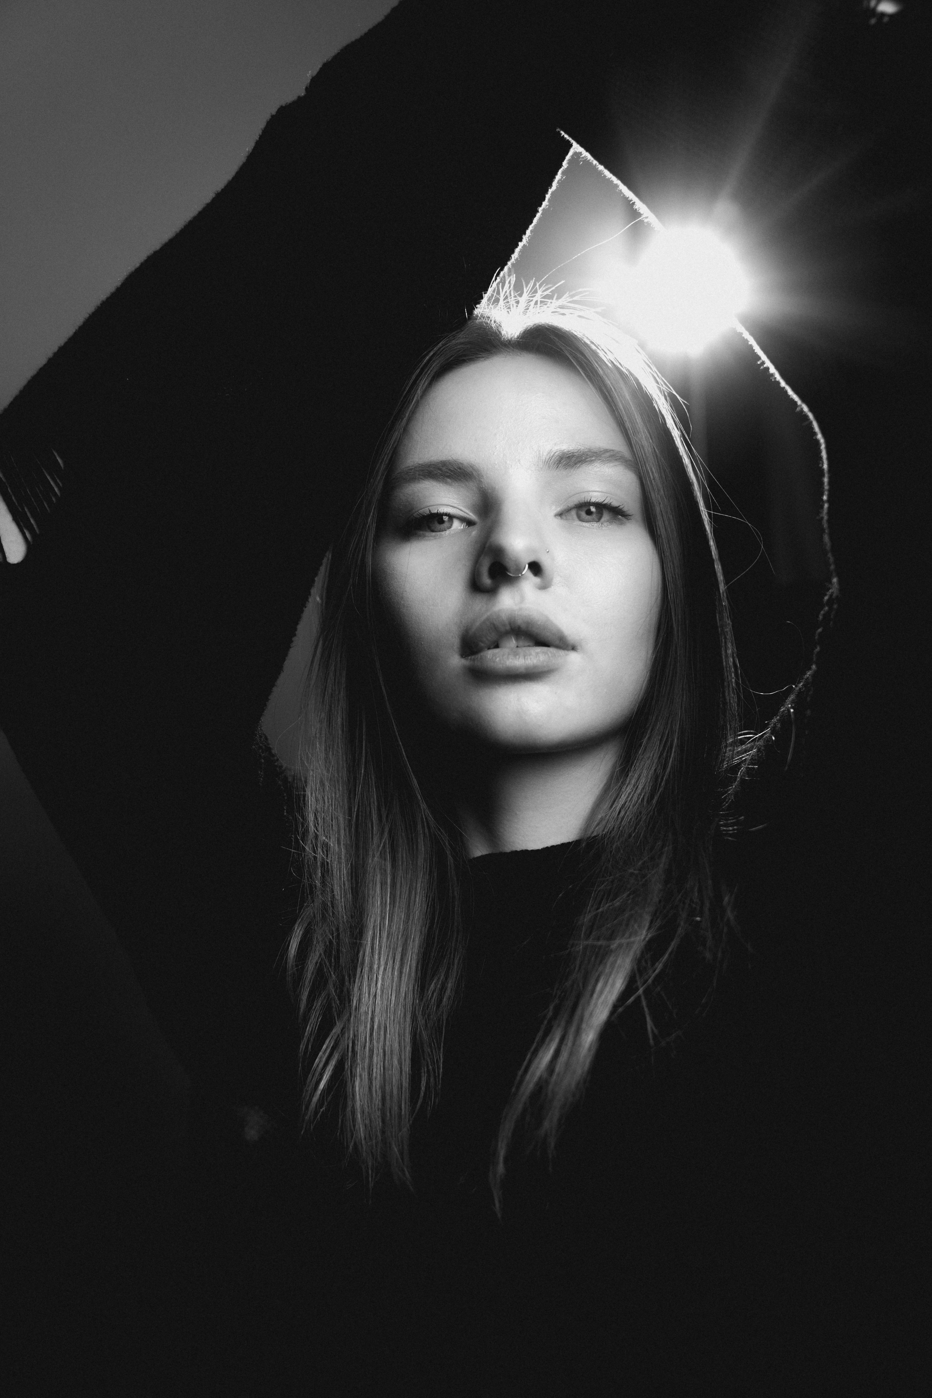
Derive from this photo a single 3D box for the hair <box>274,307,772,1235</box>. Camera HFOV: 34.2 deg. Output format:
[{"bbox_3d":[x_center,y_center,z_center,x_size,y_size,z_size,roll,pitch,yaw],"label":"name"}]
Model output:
[{"bbox_3d":[0.025,0.022,0.725,0.215,0.420,0.220,0,-6,2],"label":"hair"}]

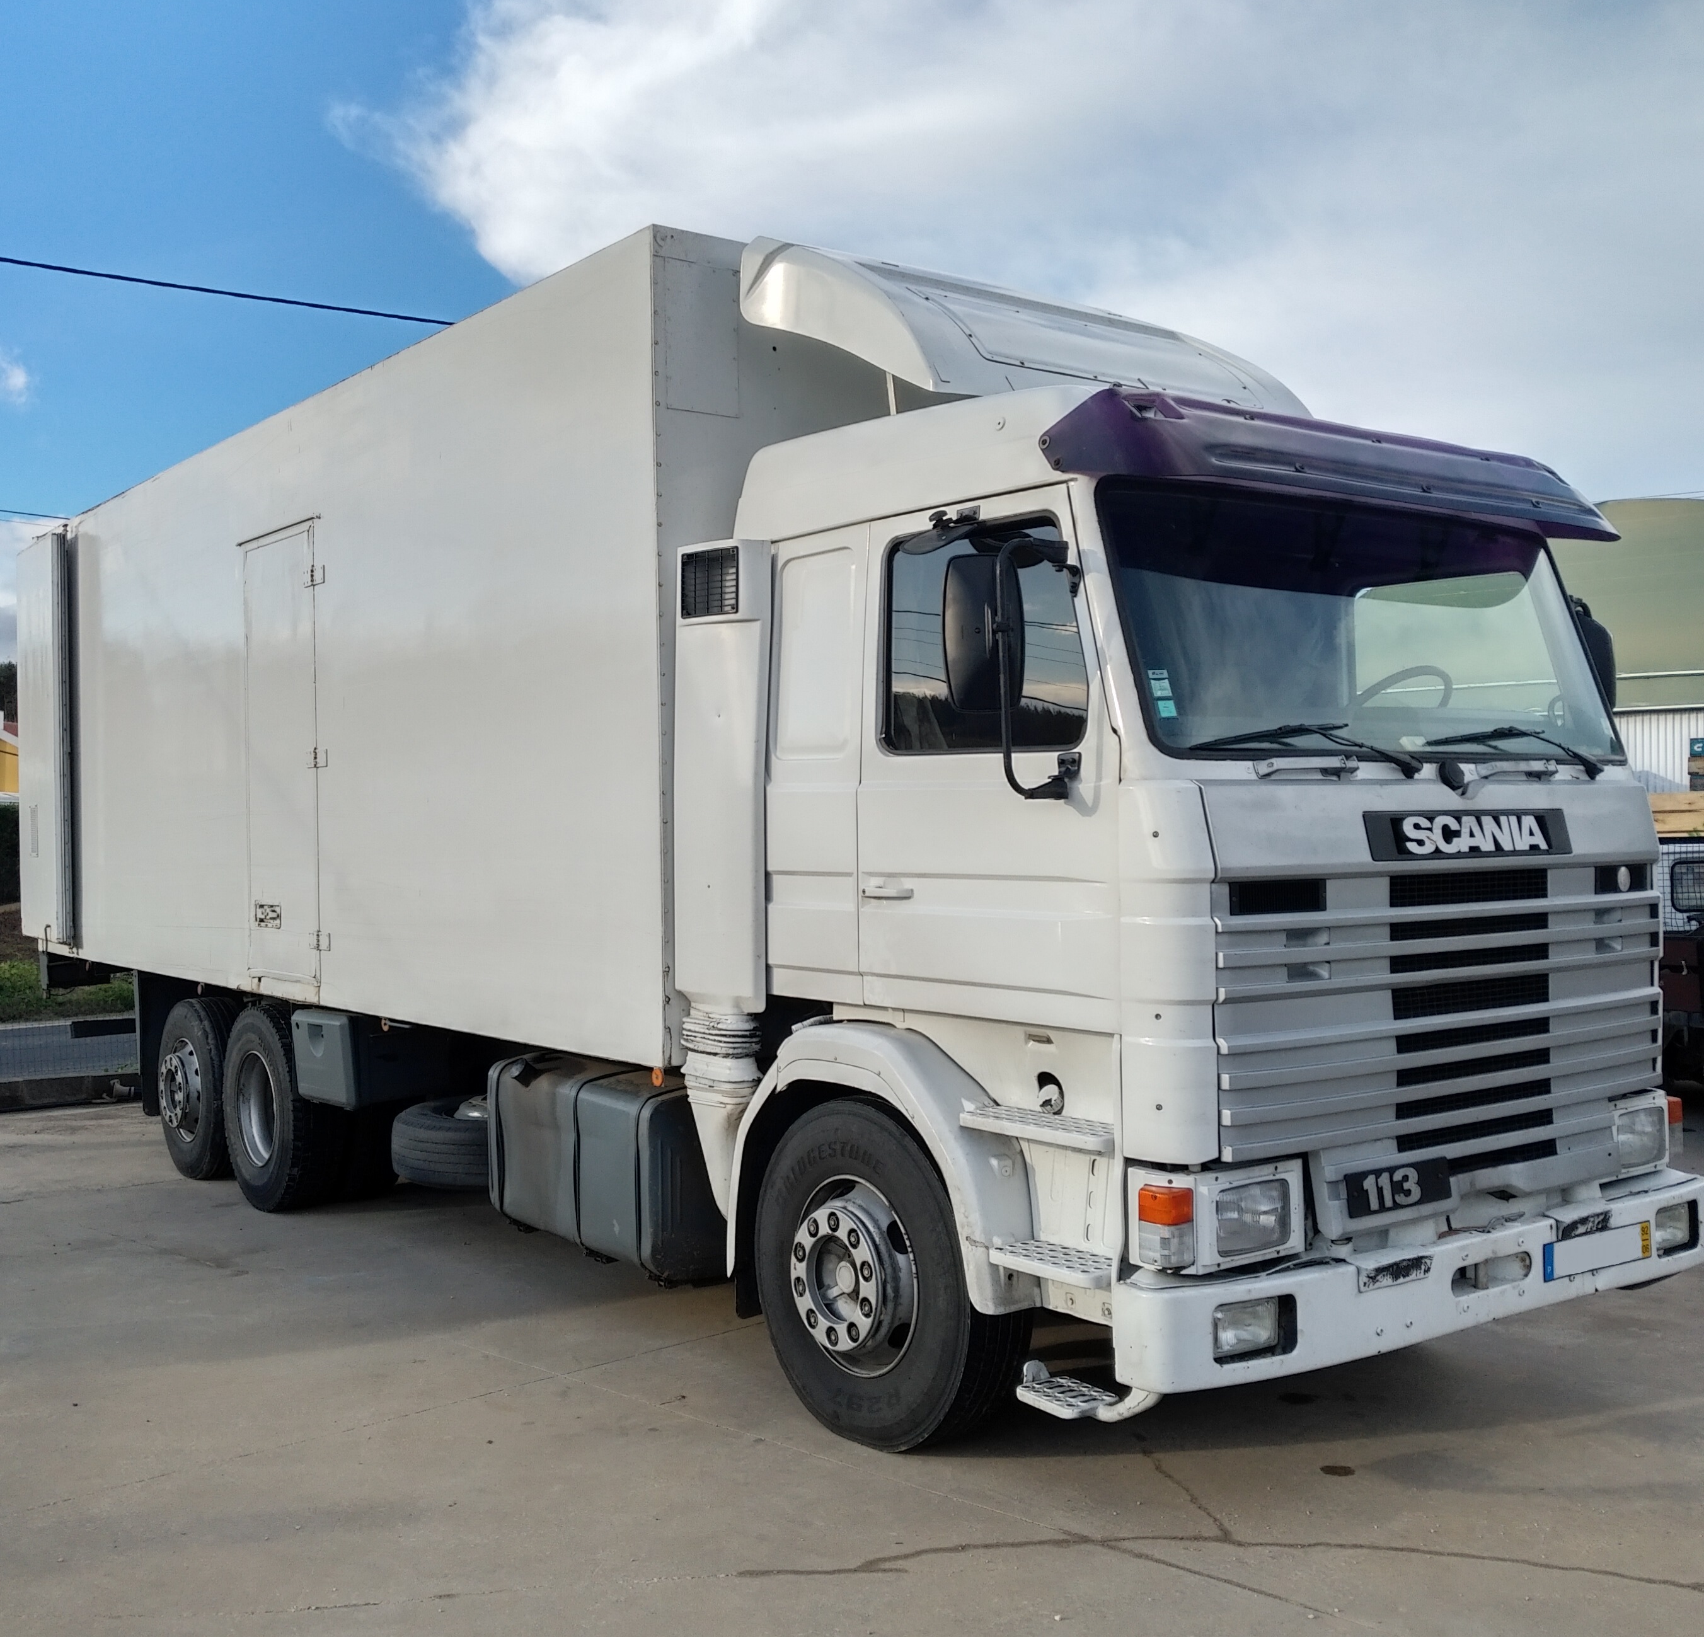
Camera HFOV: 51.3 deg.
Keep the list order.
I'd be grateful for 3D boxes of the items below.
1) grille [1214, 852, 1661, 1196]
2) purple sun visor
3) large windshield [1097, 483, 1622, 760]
[{"bbox_3d":[1.796,0.505,5.063,2.180,0.830,0.130,-1,0,-38],"label":"grille"},{"bbox_3d":[1.573,-1.037,5.326,2.440,0.320,0.420,-1,0,-38],"label":"purple sun visor"},{"bbox_3d":[1.635,-0.553,5.254,2.280,0.820,0.160,-1,-17,-38],"label":"large windshield"}]

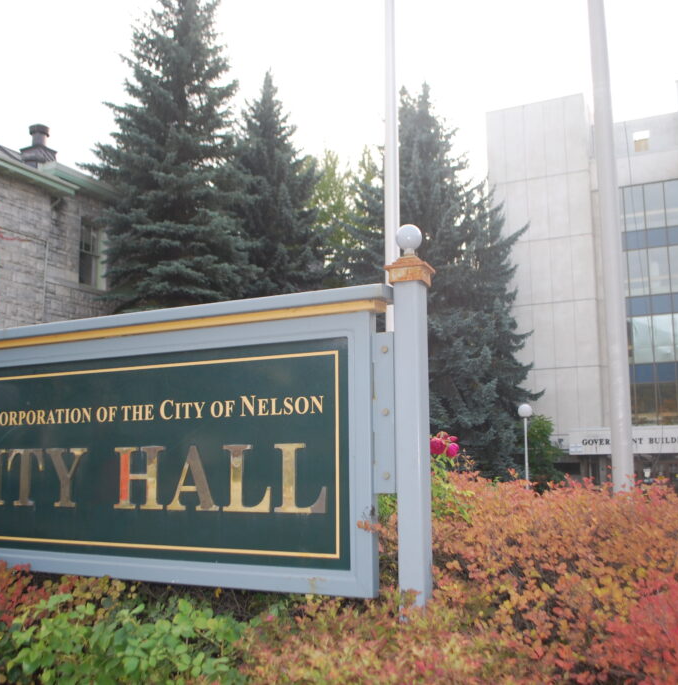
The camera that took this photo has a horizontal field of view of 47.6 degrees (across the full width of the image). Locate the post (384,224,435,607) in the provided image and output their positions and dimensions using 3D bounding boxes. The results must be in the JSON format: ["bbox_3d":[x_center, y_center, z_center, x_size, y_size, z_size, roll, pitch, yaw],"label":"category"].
[{"bbox_3d":[0.300,0.307,3.100,0.163,1.611,0.163,-5,-9,27],"label":"post"}]

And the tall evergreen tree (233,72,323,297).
[{"bbox_3d":[-2.420,-1.969,25.018,4.600,14.482,4.600,-1,-8,0],"label":"tall evergreen tree"}]

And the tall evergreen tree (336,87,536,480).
[{"bbox_3d":[2.863,-1.477,22.417,5.500,12.687,5.500,-1,-8,0],"label":"tall evergreen tree"}]

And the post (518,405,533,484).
[{"bbox_3d":[4.966,3.101,20.259,0.380,2.983,0.380,-1,-8,0],"label":"post"}]

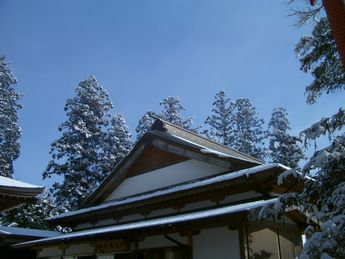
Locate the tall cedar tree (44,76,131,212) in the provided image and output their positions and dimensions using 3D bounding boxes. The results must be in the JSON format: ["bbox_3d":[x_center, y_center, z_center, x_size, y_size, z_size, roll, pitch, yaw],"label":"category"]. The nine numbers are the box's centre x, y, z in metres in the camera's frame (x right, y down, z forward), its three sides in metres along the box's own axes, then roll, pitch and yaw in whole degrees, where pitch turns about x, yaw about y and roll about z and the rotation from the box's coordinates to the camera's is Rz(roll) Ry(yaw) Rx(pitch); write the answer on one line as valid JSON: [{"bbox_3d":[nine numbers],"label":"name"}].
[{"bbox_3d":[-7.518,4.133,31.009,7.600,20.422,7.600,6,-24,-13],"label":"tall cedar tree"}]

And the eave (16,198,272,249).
[{"bbox_3d":[-2.550,4.125,14.419,16.240,0.673,1.400,-22,-32,40],"label":"eave"}]

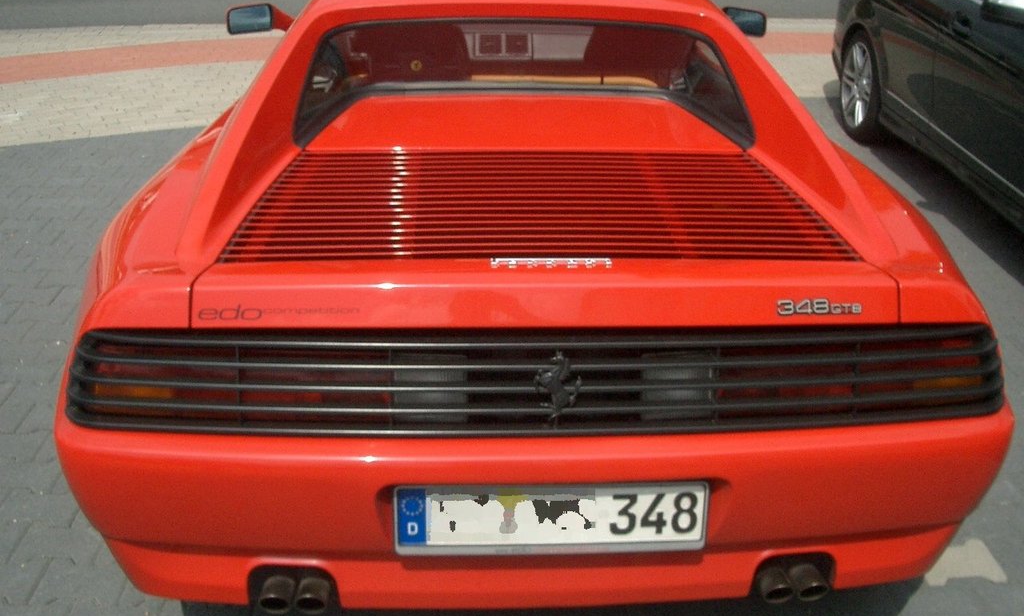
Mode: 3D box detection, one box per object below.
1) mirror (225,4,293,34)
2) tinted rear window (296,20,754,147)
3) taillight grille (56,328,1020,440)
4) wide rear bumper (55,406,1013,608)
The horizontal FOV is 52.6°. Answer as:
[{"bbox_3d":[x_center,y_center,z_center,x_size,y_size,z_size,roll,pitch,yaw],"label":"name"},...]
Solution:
[{"bbox_3d":[-0.900,-1.084,3.872,0.270,0.113,0.150,0,25,-3],"label":"mirror"},{"bbox_3d":[0.024,-0.564,2.590,1.050,0.215,0.511,0,25,-3],"label":"tinted rear window"},{"bbox_3d":[0.065,0.117,1.816,1.690,0.175,0.140,0,25,-3],"label":"taillight grille"},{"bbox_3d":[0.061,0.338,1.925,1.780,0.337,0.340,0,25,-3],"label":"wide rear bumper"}]

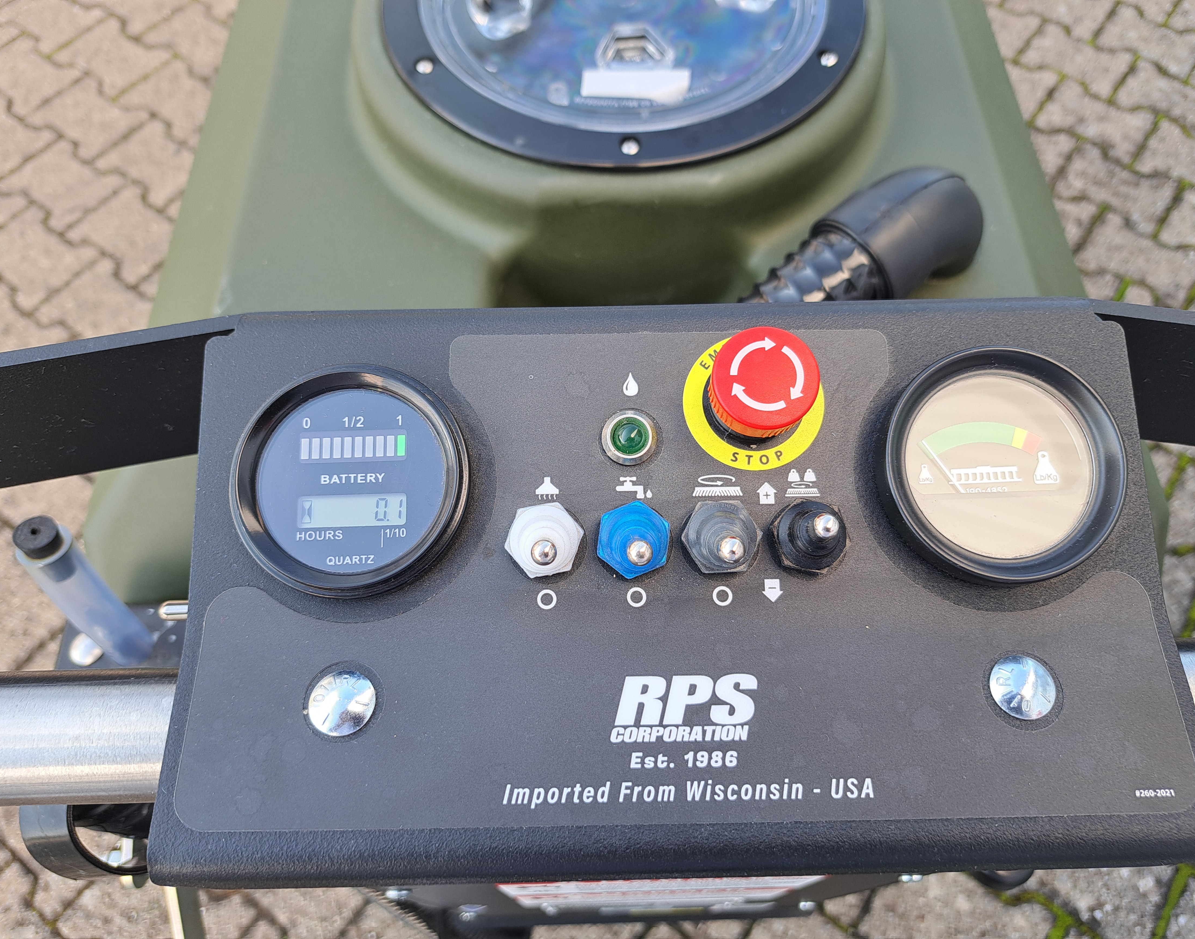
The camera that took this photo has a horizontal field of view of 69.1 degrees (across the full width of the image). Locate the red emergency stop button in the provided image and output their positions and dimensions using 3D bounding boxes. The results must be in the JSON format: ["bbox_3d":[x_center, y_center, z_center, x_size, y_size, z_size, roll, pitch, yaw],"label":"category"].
[{"bbox_3d":[0.043,-0.021,0.228,0.028,0.021,0.028,-1,79,0],"label":"red emergency stop button"}]

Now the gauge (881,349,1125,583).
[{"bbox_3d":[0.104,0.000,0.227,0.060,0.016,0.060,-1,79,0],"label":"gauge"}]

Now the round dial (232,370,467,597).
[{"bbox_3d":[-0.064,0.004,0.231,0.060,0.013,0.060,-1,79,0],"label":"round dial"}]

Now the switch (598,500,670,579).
[{"bbox_3d":[0.010,0.017,0.221,0.019,0.021,0.021,-1,79,0],"label":"switch"}]

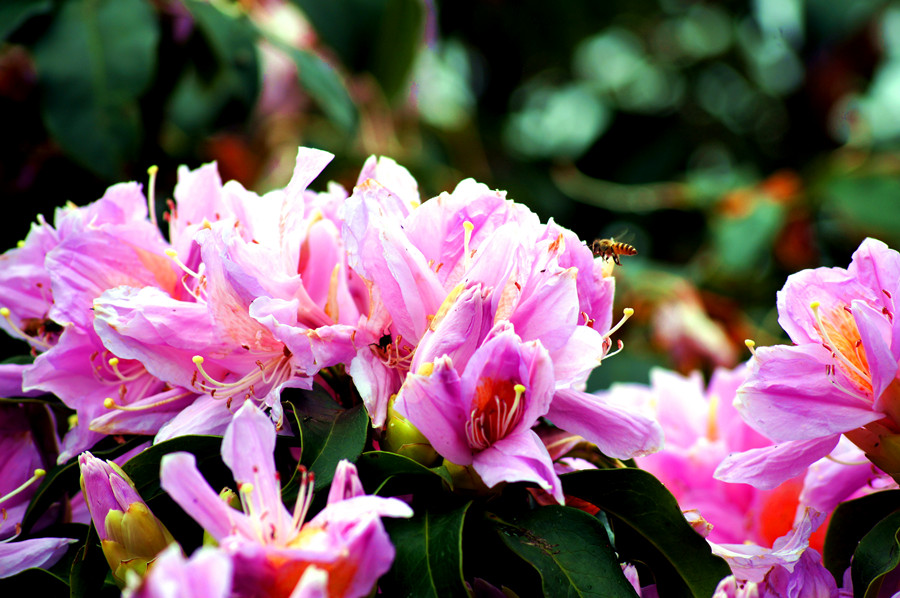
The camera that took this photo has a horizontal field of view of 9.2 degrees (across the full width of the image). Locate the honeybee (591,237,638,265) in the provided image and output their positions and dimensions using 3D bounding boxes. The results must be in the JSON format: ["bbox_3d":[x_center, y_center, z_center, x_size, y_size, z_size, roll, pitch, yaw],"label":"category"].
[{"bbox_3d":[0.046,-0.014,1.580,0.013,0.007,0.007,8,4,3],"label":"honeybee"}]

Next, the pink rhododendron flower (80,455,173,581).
[{"bbox_3d":[-0.090,0.061,1.560,0.021,0.038,0.021,-26,9,0],"label":"pink rhododendron flower"}]

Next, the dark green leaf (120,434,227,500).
[{"bbox_3d":[-0.075,0.048,1.580,0.045,0.015,0.022,-9,24,-6],"label":"dark green leaf"}]

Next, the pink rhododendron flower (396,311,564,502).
[{"bbox_3d":[0.009,0.031,1.570,0.046,0.052,0.042,-1,-18,-13],"label":"pink rhododendron flower"}]

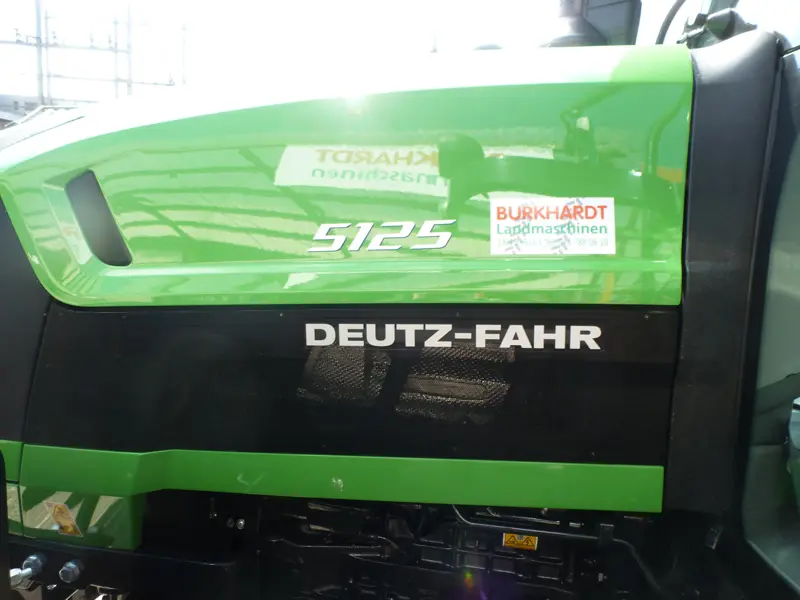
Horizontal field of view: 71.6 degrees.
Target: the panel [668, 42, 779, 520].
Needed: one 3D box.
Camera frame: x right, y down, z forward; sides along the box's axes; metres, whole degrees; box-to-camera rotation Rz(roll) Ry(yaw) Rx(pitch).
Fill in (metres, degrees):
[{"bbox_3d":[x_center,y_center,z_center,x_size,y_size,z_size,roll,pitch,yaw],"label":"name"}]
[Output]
[{"bbox_3d":[0.539,-0.037,0.989,0.129,0.792,0.140,3,5,9],"label":"panel"}]

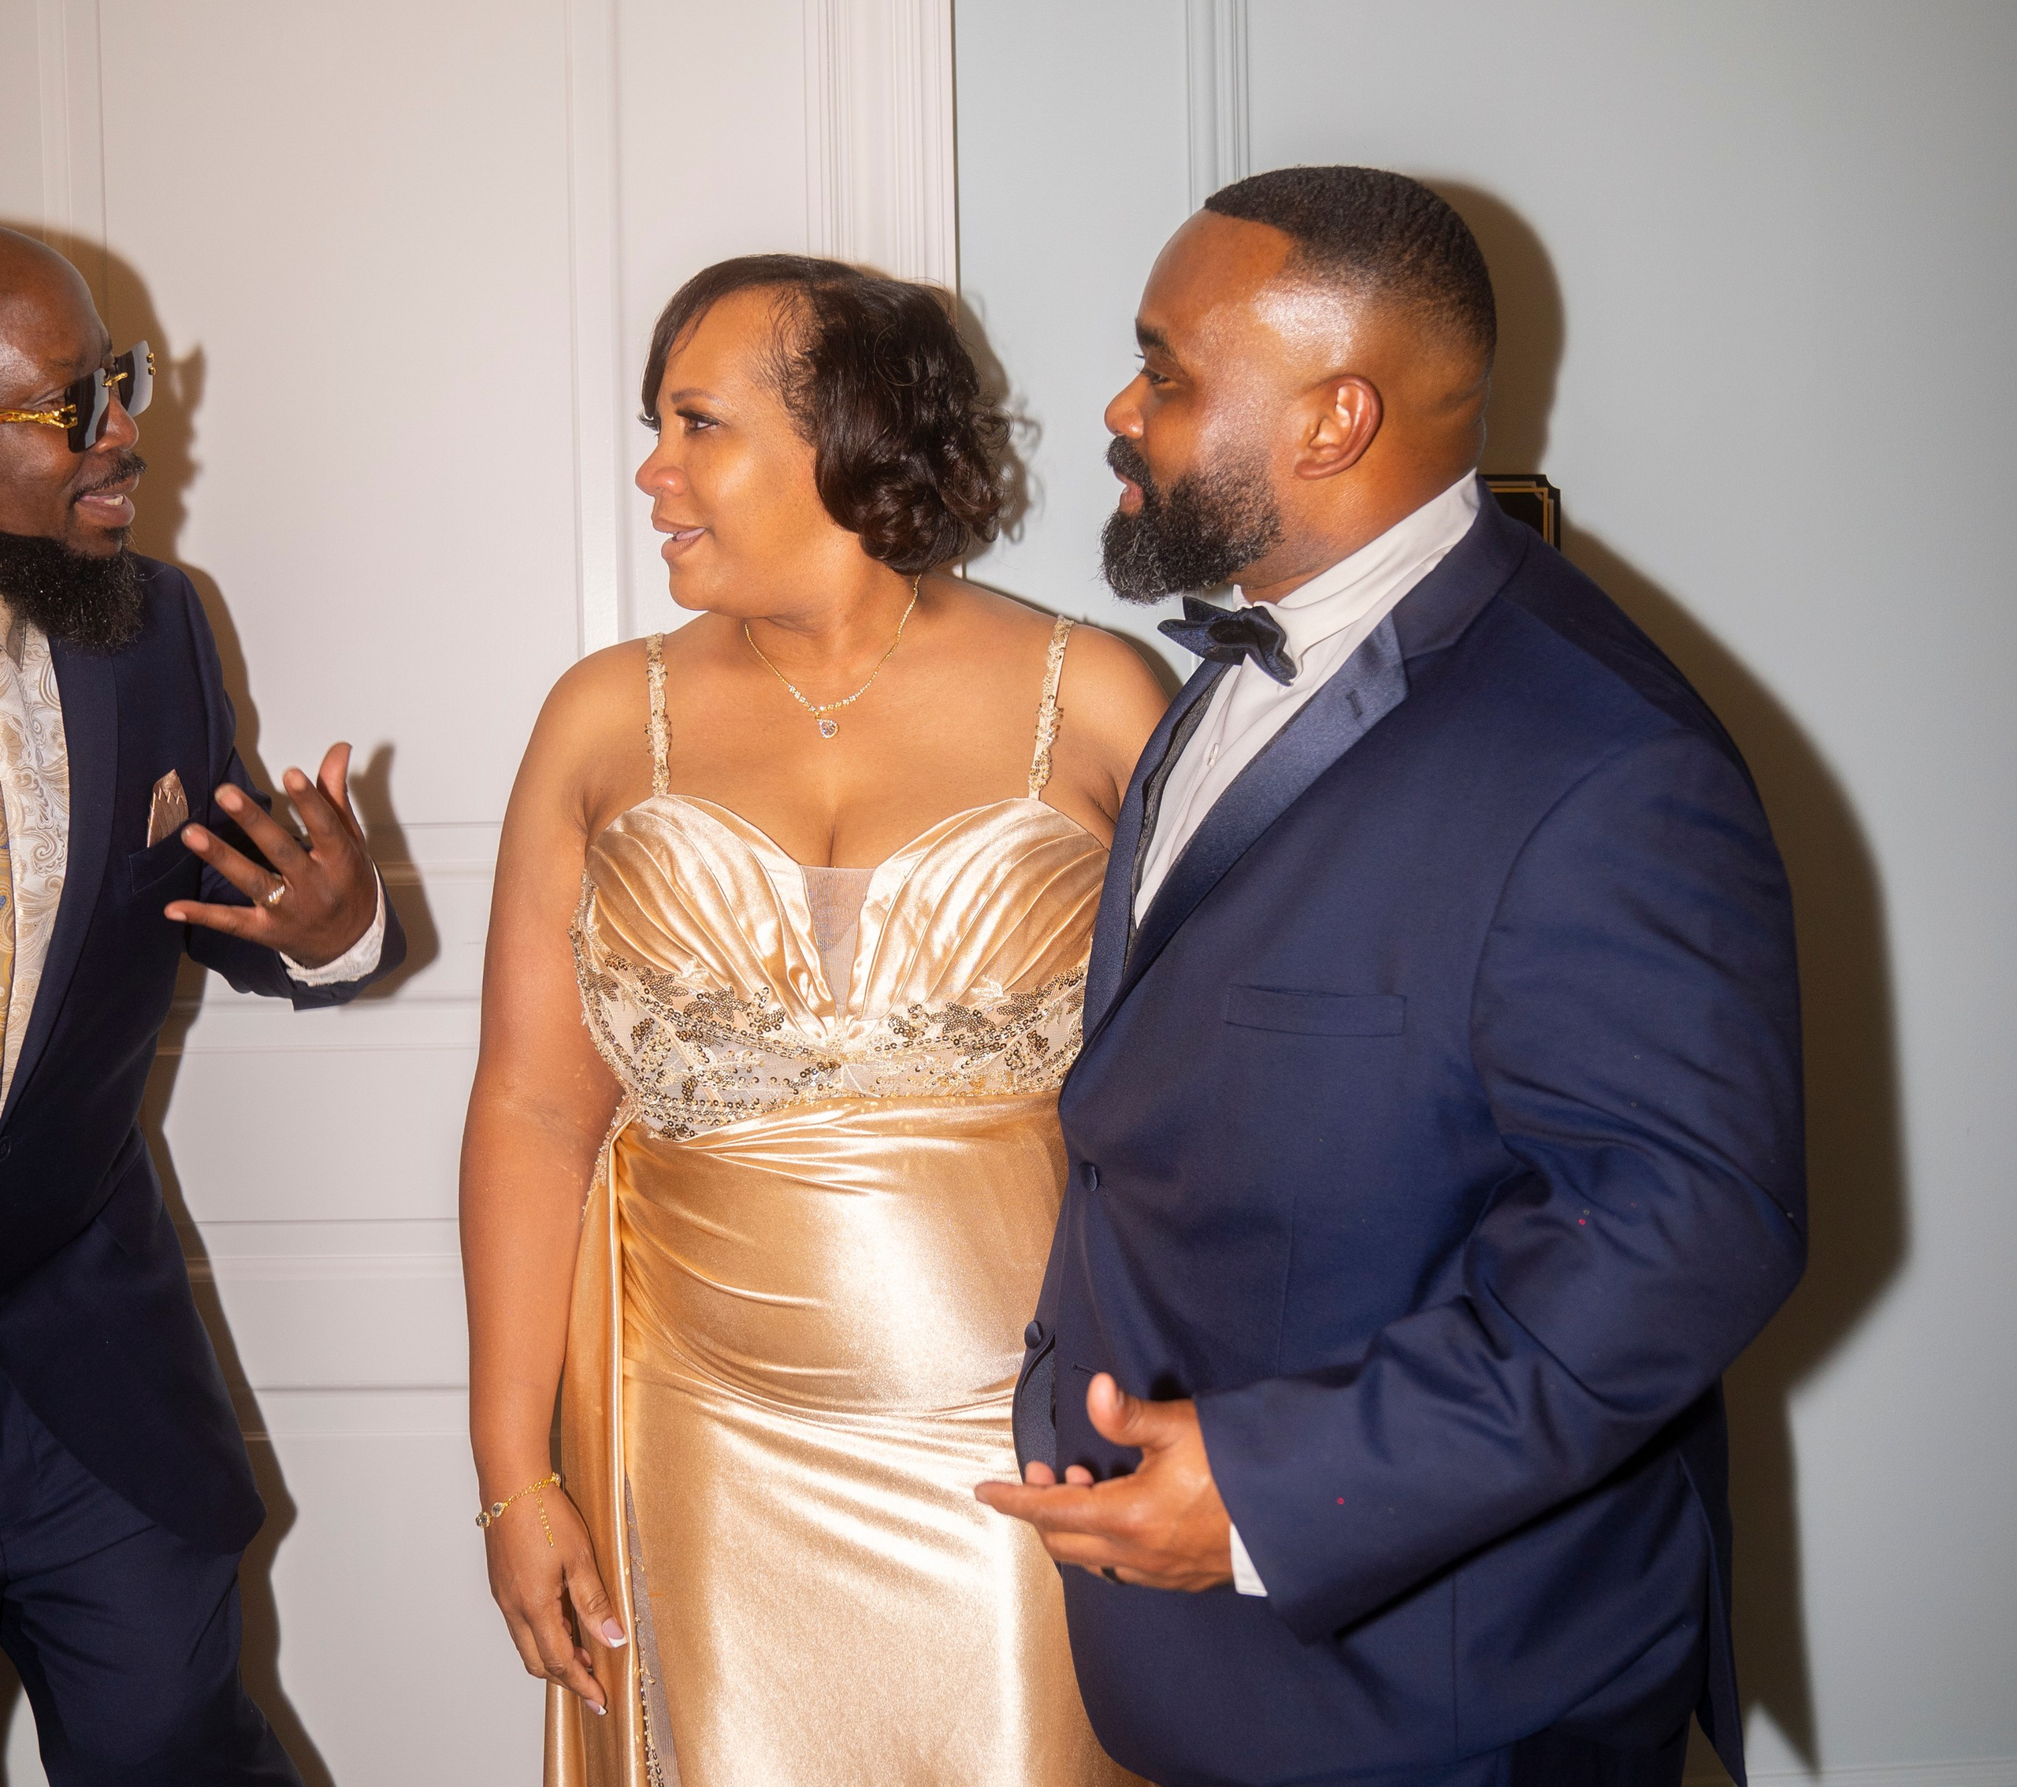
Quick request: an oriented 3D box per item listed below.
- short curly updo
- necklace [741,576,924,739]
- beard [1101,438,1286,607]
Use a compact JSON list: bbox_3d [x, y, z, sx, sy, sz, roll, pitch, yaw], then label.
[{"bbox_3d":[-0.118,-0.308,1.300,0.235,0.205,0.200,-2,1,-29],"label":"short curly updo"},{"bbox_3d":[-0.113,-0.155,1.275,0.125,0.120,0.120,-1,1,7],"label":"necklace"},{"bbox_3d":[0.109,-0.228,1.235,0.115,0.107,0.145,-1,1,-14],"label":"beard"}]

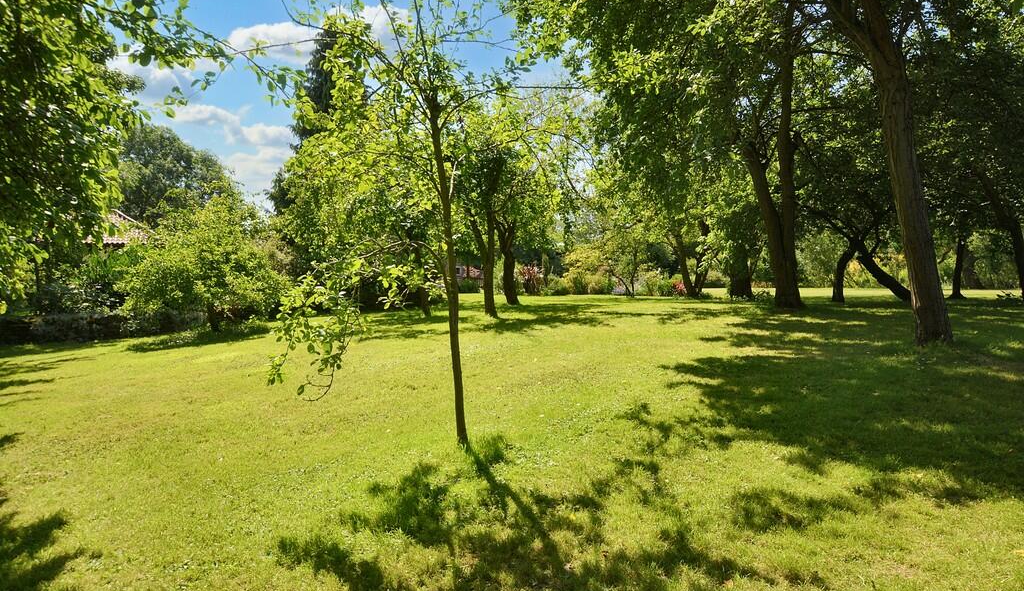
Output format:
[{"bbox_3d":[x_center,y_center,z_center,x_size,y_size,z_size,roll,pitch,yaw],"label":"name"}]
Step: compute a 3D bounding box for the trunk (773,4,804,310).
[{"bbox_3d":[10.999,-5.356,21.216,1.220,11.840,0.950,0,3,0],"label":"trunk"}]

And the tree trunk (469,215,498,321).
[{"bbox_3d":[-0.975,-0.963,18.417,0.990,3.440,0.650,0,3,0],"label":"tree trunk"}]

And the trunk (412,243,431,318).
[{"bbox_3d":[-3.349,-0.549,19.936,0.640,2.660,0.500,0,3,0],"label":"trunk"}]

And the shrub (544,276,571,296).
[{"bbox_3d":[1.959,-0.396,23.800,1.233,0.881,1.000,-1,2,0],"label":"shrub"}]

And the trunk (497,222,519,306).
[{"bbox_3d":[-0.191,-1.329,22.916,0.900,3.510,0.650,0,3,0],"label":"trunk"}]

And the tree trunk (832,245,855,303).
[{"bbox_3d":[10.426,-0.692,17.000,0.692,1.824,0.500,-1,2,0],"label":"tree trunk"}]

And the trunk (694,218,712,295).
[{"bbox_3d":[10.983,-2.193,30.895,1.000,4.390,0.750,0,3,0],"label":"trunk"}]

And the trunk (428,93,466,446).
[{"bbox_3d":[-0.561,-0.204,4.700,0.300,3.017,0.200,-1,2,0],"label":"trunk"}]

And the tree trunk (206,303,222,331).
[{"bbox_3d":[-9.357,0.676,16.978,0.490,0.910,0.400,0,3,0],"label":"tree trunk"}]

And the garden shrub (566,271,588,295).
[{"bbox_3d":[2.908,-0.577,24.000,0.977,1.066,0.950,-1,2,0],"label":"garden shrub"}]

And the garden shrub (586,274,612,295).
[{"bbox_3d":[3.885,-0.488,24.000,1.154,0.888,1.000,-1,2,0],"label":"garden shrub"}]

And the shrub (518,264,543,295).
[{"bbox_3d":[0.821,-0.710,24.000,1.066,1.332,1.000,-1,2,0],"label":"shrub"}]

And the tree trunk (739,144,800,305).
[{"bbox_3d":[10.322,-2.701,21.345,2.380,6.440,1.300,0,3,0],"label":"tree trunk"}]

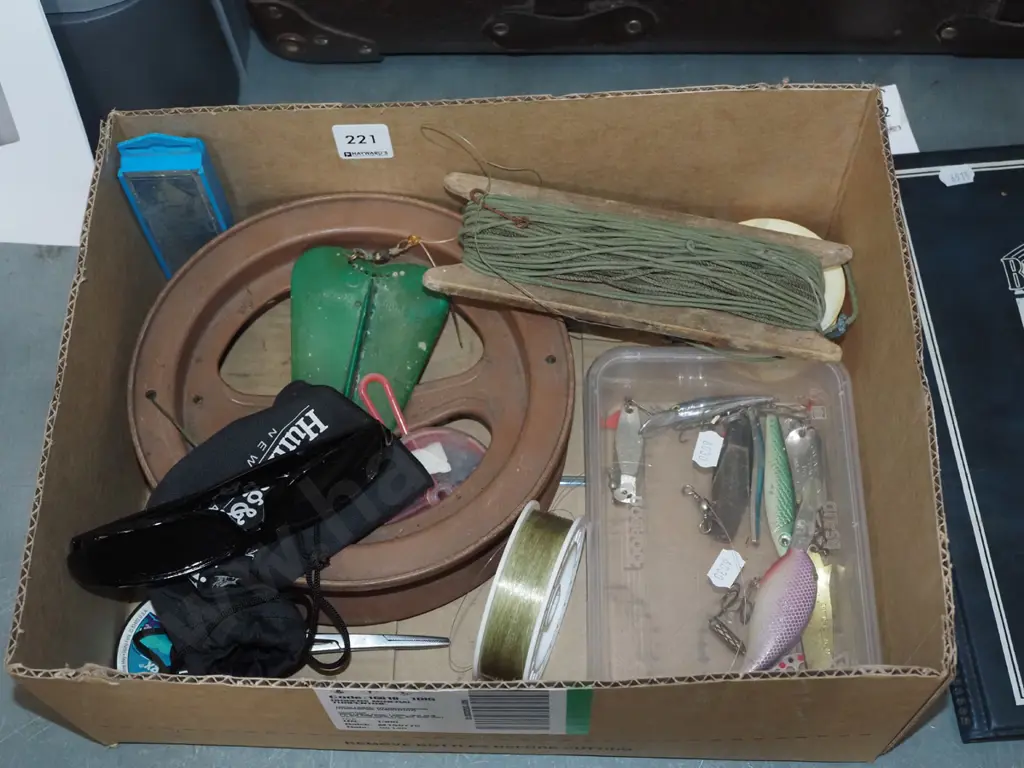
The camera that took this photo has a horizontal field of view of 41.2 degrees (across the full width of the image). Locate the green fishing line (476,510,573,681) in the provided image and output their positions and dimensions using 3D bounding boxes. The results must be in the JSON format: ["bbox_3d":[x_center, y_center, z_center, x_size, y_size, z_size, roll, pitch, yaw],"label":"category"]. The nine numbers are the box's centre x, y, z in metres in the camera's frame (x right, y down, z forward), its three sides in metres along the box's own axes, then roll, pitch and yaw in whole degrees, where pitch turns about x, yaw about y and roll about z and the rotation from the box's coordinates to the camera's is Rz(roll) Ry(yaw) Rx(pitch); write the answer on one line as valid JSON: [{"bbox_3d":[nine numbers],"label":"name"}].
[{"bbox_3d":[0.010,0.085,0.572,0.021,0.079,0.079,18,65,10],"label":"green fishing line"}]

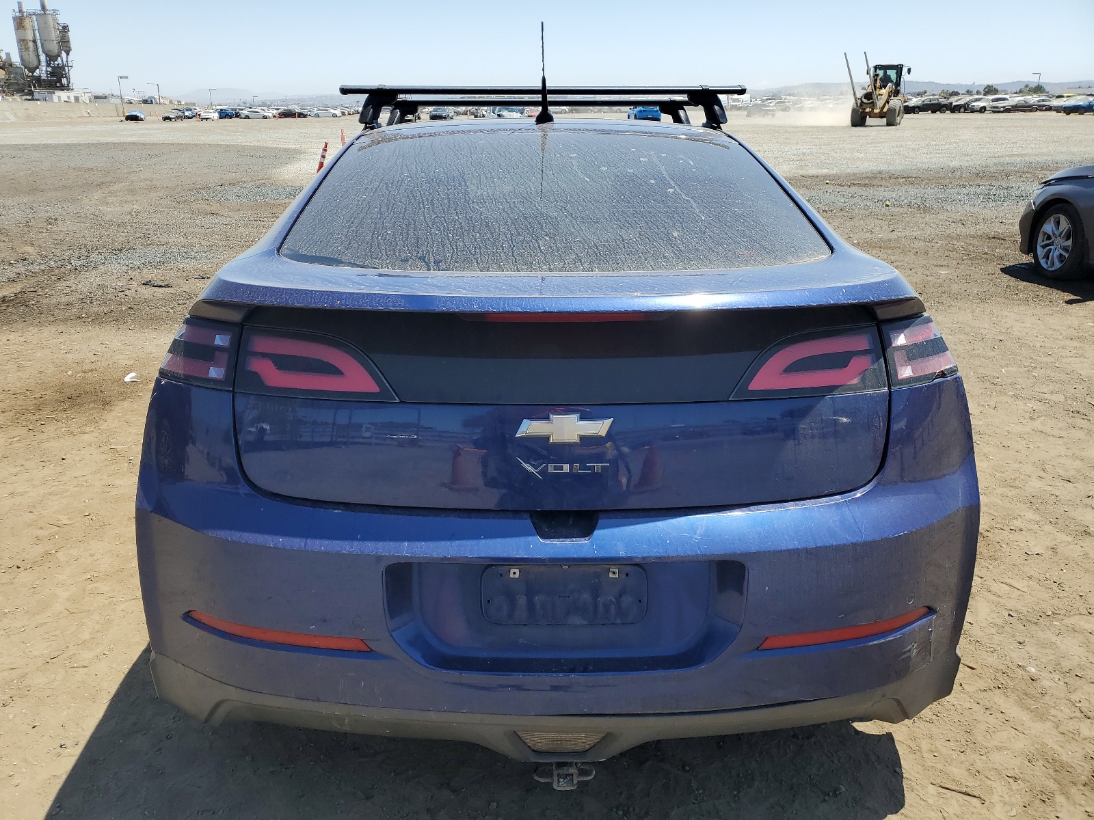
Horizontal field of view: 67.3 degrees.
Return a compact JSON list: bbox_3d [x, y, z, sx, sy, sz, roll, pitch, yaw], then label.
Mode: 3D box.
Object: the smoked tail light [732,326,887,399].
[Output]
[{"bbox_3d":[0.457,-0.076,1.409,0.288,0.107,0.062,-5,21,-13],"label":"smoked tail light"}]

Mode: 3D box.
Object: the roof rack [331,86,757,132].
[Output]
[{"bbox_3d":[-0.017,-1.063,2.923,1.270,0.135,0.800,-1,19,-1],"label":"roof rack"}]

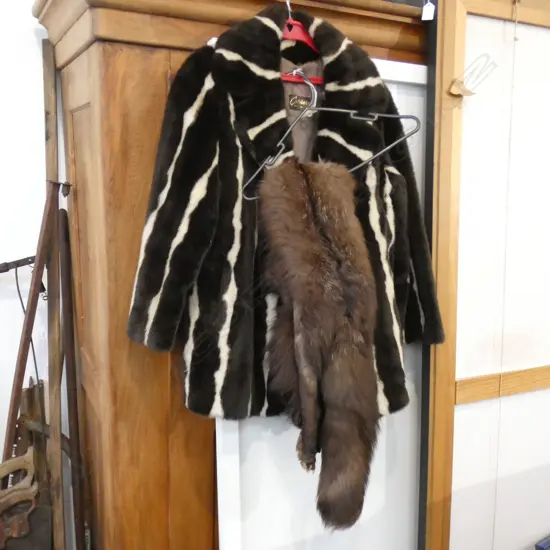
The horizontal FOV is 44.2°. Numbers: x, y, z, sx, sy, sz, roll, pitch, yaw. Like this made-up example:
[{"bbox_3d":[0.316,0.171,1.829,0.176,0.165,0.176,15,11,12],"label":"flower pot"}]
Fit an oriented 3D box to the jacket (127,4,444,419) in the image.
[{"bbox_3d":[0.035,-0.137,1.480,0.680,0.850,0.240,-2,7,-16],"label":"jacket"}]

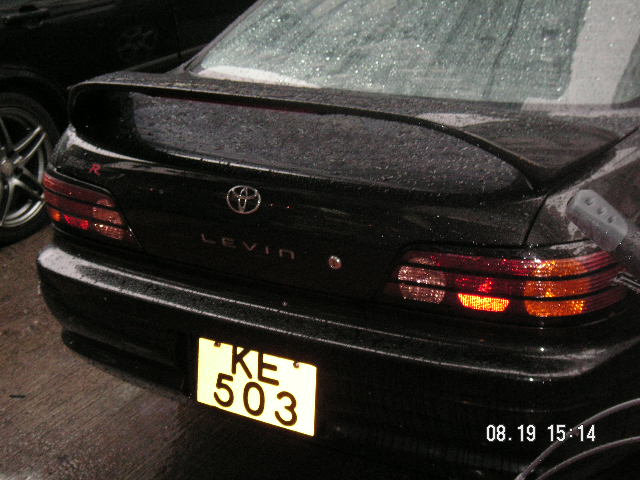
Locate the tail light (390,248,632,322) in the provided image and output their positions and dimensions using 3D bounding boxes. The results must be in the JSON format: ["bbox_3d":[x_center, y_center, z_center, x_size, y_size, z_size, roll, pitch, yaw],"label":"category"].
[{"bbox_3d":[0.374,0.071,2.179,0.451,0.138,0.246,10,20,31],"label":"tail light"}]

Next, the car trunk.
[{"bbox_3d":[-0.026,-0.177,2.536,1.287,0.427,0.626,10,20,31],"label":"car trunk"}]

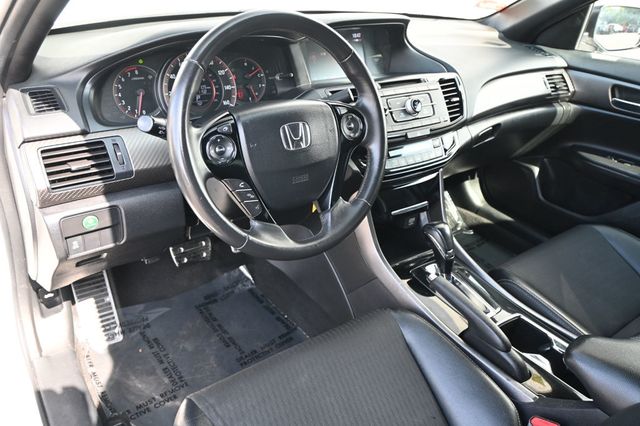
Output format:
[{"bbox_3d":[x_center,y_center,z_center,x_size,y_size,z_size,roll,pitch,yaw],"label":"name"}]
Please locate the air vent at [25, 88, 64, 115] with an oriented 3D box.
[{"bbox_3d":[-0.426,-0.170,0.768,0.050,0.045,0.020,-16,-12,-32],"label":"air vent"}]

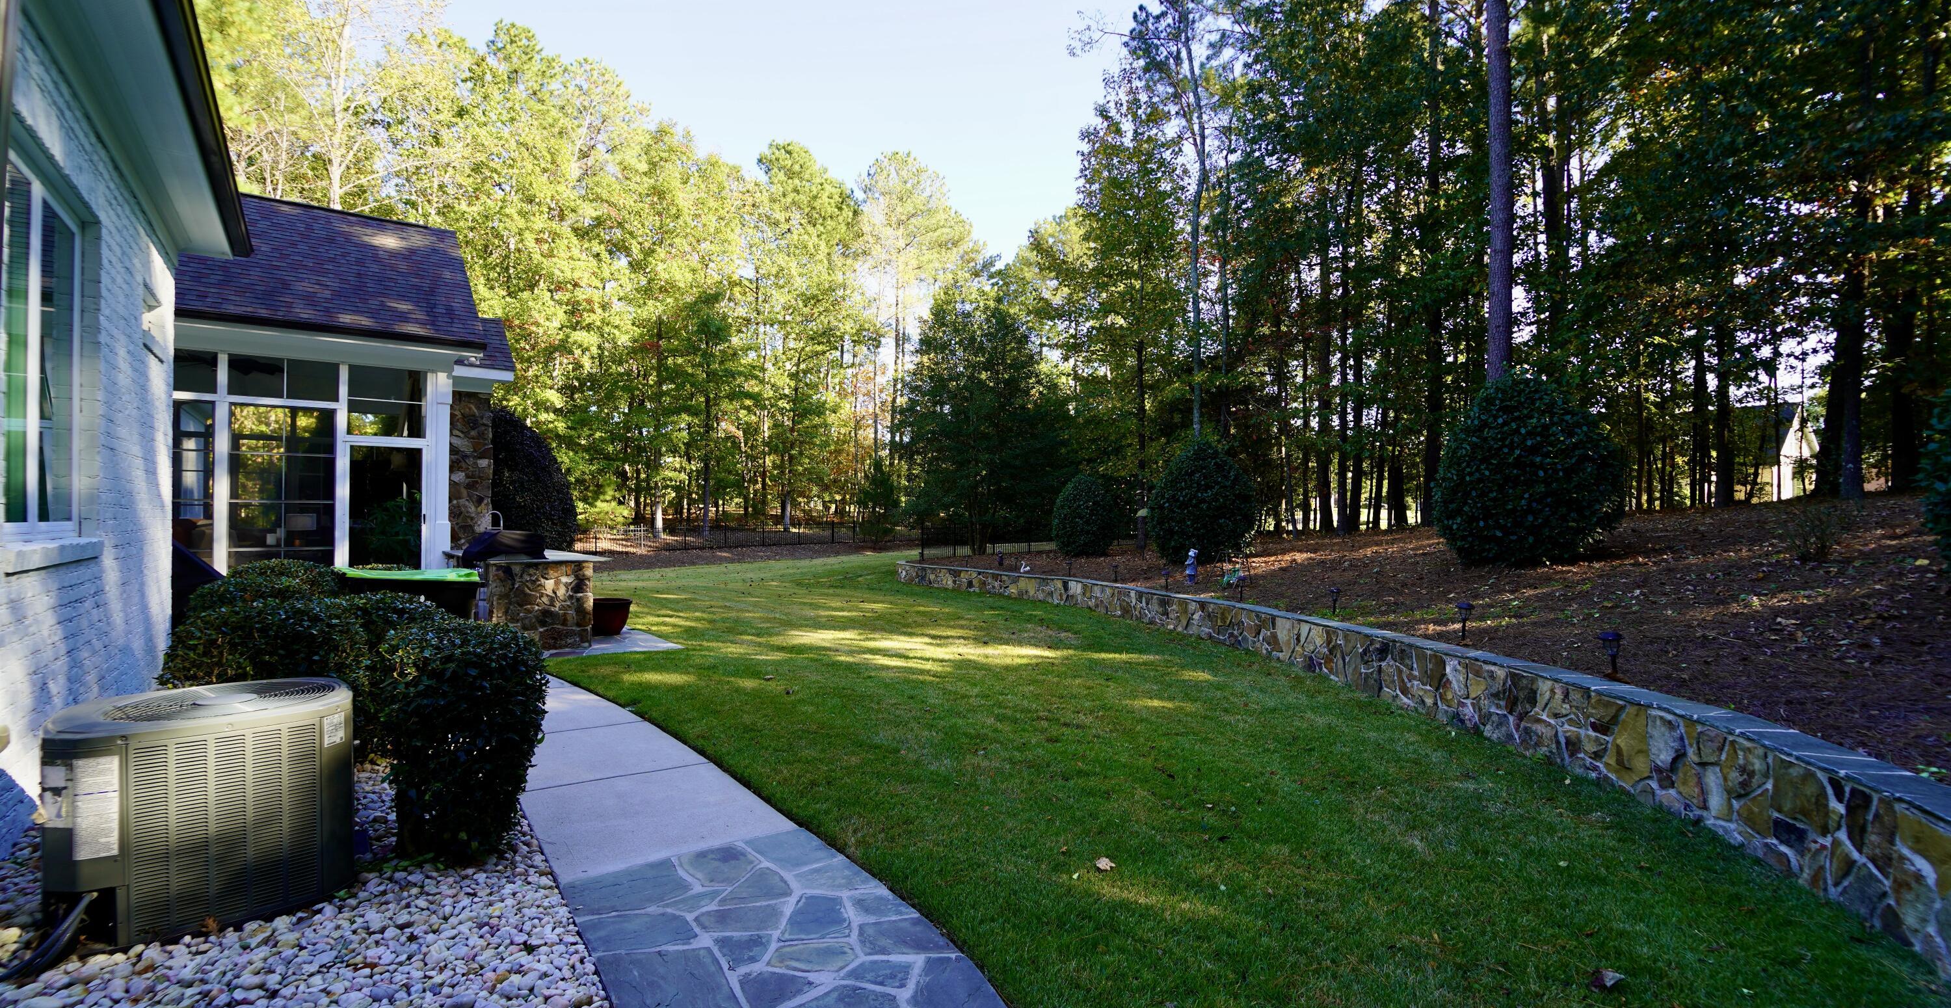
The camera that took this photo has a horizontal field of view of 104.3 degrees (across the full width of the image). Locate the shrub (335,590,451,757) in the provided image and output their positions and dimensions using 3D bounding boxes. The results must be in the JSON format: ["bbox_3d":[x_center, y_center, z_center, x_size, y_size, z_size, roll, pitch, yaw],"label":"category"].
[{"bbox_3d":[-3.357,0.966,4.367,0.620,0.911,0.620,1,-1,-41],"label":"shrub"}]

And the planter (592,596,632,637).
[{"bbox_3d":[-4.182,1.276,8.583,0.540,0.410,0.540,0,-1,0],"label":"planter"}]

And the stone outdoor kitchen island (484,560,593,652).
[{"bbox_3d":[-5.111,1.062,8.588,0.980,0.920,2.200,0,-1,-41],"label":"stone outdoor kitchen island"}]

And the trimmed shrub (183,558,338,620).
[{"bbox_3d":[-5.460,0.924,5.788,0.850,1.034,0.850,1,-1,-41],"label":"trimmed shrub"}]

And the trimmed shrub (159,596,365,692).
[{"bbox_3d":[-4.026,0.967,4.237,0.800,0.905,0.750,1,-1,-41],"label":"trimmed shrub"}]

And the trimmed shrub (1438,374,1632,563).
[{"bbox_3d":[6.482,-0.396,8.906,1.850,2.209,1.850,-1,-1,37],"label":"trimmed shrub"}]

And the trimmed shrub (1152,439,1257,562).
[{"bbox_3d":[3.682,-0.043,12.302,1.700,1.988,1.700,0,-1,0],"label":"trimmed shrub"}]

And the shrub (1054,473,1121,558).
[{"bbox_3d":[2.273,0.228,15.498,1.400,1.701,1.400,0,-1,0],"label":"shrub"}]

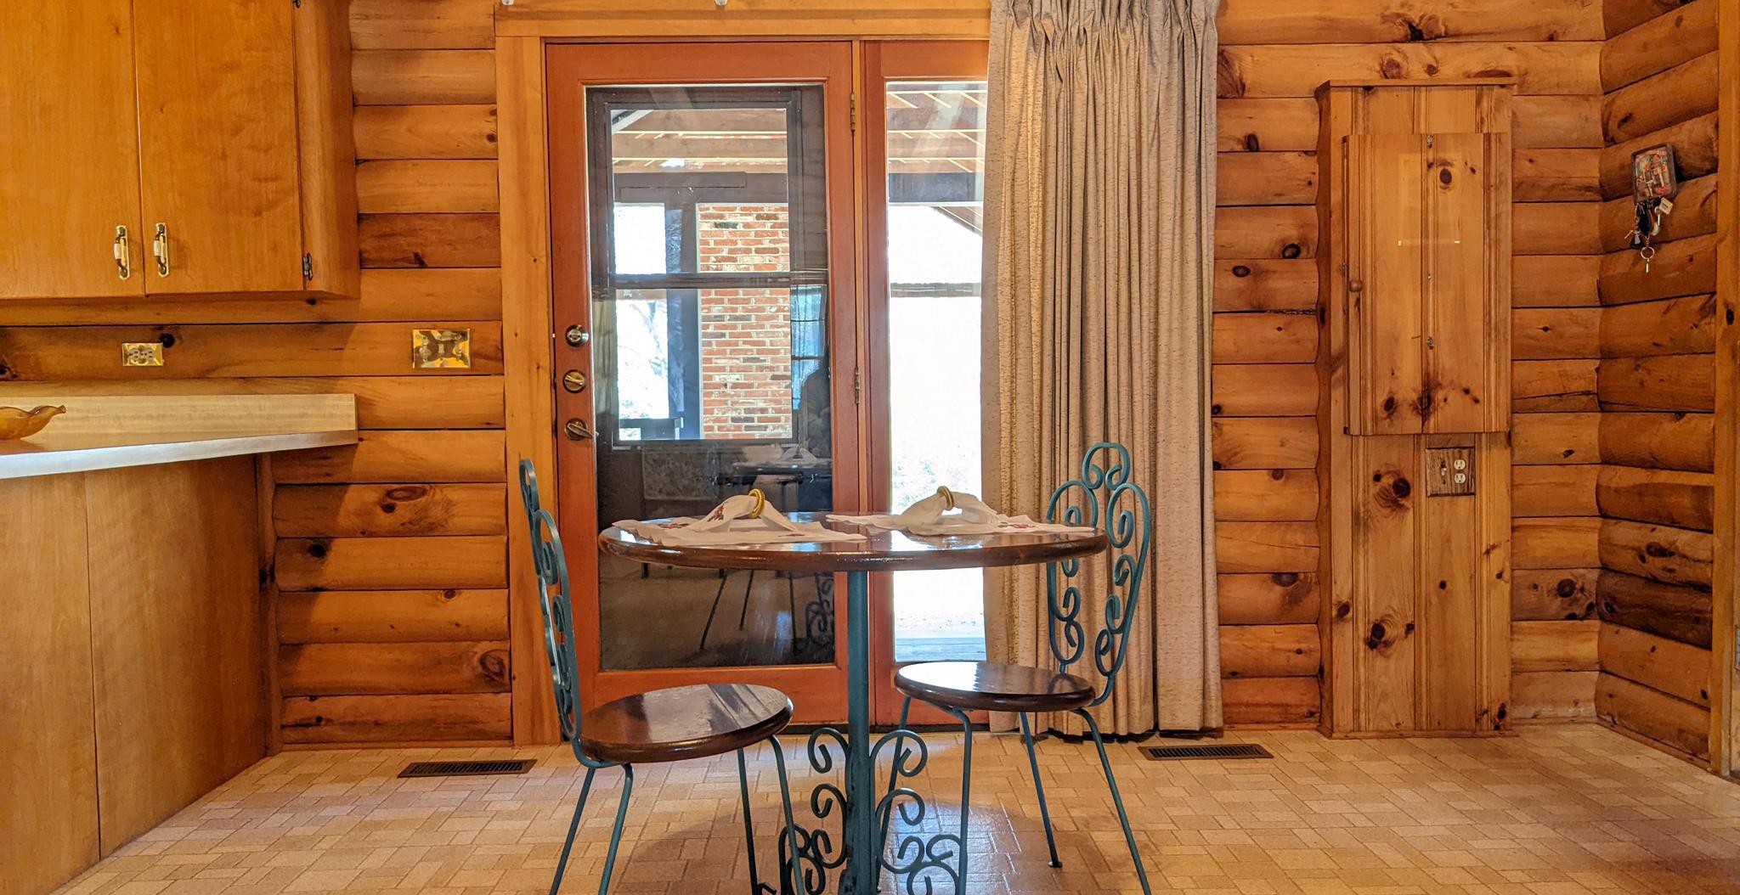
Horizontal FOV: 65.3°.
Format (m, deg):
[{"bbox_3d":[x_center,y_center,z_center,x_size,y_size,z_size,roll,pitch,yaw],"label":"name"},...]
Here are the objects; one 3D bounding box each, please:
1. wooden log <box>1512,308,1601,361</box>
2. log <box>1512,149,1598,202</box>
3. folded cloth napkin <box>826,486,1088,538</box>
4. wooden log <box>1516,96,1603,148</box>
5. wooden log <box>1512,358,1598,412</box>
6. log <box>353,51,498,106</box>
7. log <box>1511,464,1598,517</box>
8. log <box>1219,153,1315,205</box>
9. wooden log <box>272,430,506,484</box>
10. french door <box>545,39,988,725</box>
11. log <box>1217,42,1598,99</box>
[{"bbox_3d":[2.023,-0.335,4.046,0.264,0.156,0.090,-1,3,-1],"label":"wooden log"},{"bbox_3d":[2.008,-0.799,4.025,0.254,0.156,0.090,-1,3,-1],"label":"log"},{"bbox_3d":[0.158,0.109,2.533,0.477,0.078,0.352,-1,2,-1],"label":"folded cloth napkin"},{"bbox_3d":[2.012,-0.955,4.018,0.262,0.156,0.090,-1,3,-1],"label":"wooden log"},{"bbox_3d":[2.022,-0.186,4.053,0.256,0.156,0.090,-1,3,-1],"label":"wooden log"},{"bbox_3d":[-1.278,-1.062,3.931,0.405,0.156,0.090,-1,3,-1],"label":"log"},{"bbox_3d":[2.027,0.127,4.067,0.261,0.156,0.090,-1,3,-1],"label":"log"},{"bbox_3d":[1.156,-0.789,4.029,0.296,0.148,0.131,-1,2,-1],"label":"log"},{"bbox_3d":[-1.392,0.022,3.995,0.671,0.152,0.131,-1,2,-1],"label":"wooden log"},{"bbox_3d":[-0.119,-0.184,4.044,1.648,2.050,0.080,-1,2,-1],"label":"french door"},{"bbox_3d":[1.574,-1.105,4.027,1.131,0.159,0.131,-1,2,-1],"label":"log"}]

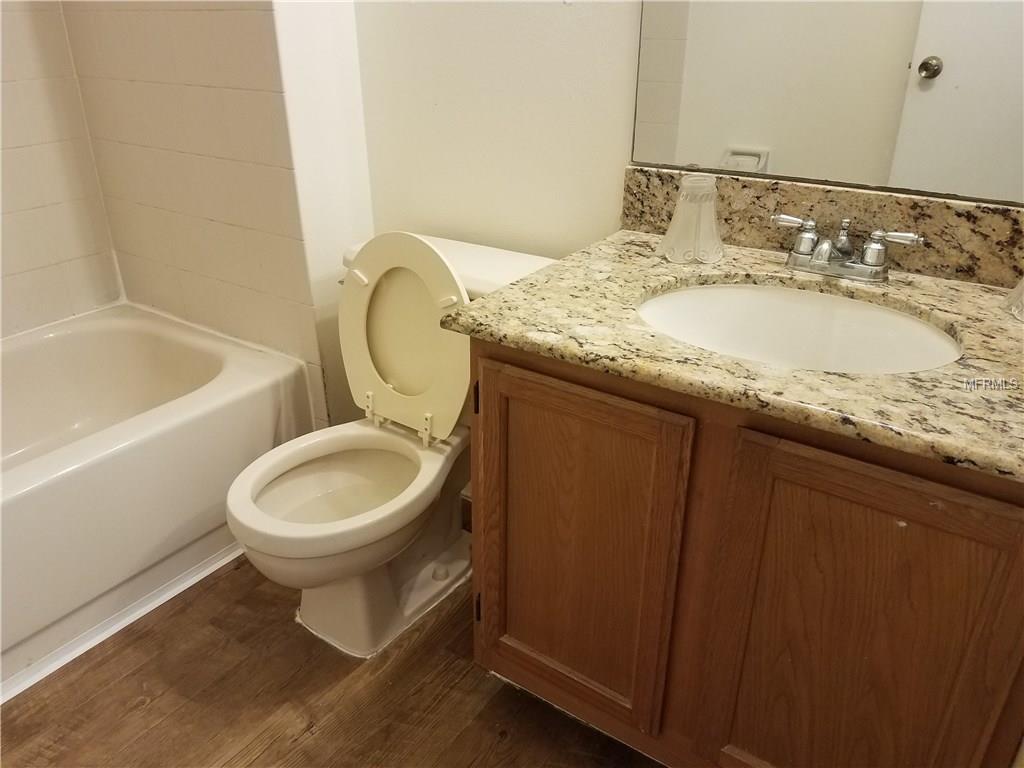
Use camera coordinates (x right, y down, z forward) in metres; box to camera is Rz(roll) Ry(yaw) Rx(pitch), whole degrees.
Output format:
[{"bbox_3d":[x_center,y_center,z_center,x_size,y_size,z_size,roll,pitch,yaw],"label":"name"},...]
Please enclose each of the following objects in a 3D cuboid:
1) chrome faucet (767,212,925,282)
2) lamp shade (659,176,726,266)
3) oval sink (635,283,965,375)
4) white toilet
[{"bbox_3d":[0.505,-0.208,1.199,0.235,0.082,0.130,16,30,30],"label":"chrome faucet"},{"bbox_3d":[0.303,-0.281,1.296,0.110,0.130,0.110,0,25,0],"label":"lamp shade"},{"bbox_3d":[0.384,-0.010,1.091,0.440,0.160,0.370,16,30,30],"label":"oval sink"},{"bbox_3d":[-0.230,0.111,1.503,0.500,0.768,0.723,16,30,30],"label":"white toilet"}]

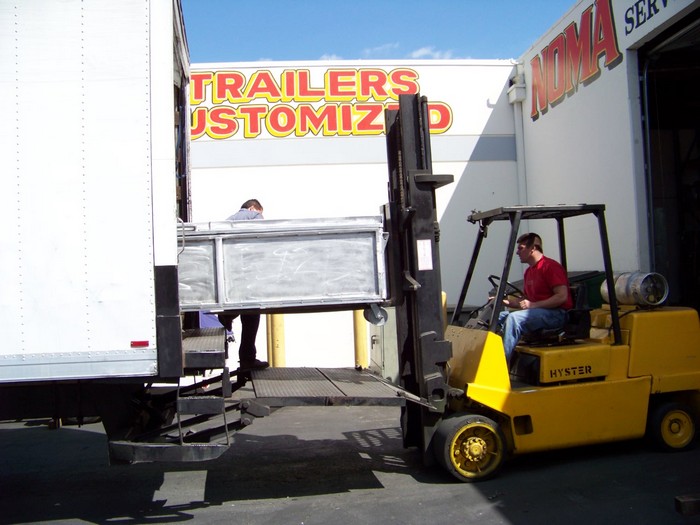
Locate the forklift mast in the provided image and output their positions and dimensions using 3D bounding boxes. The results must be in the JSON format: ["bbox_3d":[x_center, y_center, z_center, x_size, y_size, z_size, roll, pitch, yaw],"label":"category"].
[{"bbox_3d":[0.605,0.130,6.350,0.340,3.050,0.660,-3,-2,-12],"label":"forklift mast"}]

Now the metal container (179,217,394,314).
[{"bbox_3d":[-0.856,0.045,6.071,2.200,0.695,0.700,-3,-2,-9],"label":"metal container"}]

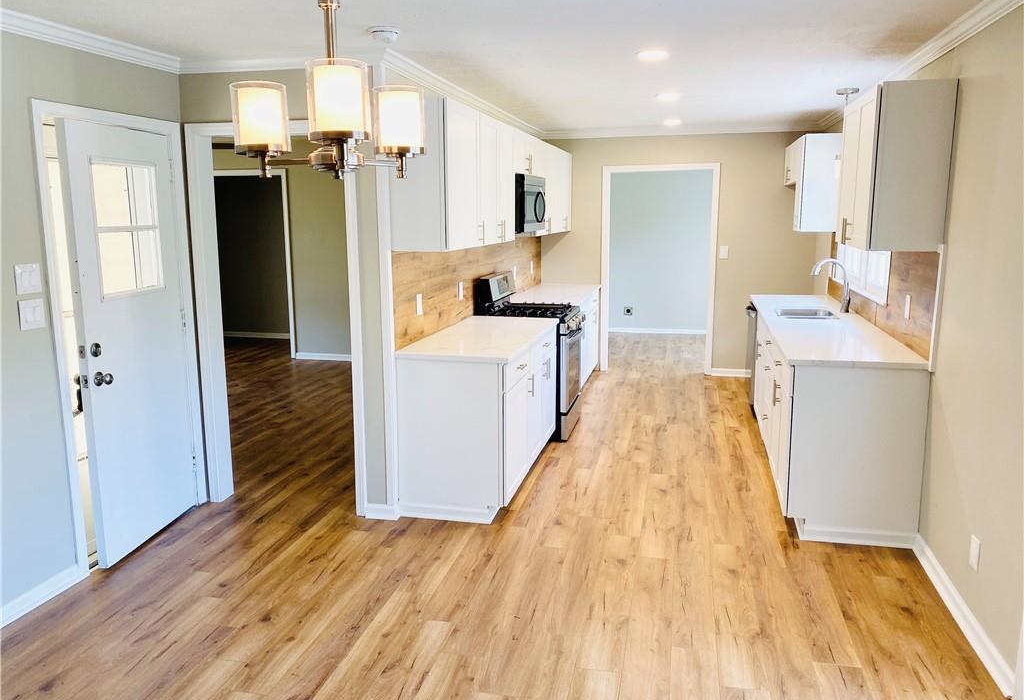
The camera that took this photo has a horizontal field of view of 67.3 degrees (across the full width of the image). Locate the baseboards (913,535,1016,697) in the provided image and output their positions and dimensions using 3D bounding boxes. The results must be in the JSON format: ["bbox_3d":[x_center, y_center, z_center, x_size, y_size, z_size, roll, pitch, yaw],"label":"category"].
[{"bbox_3d":[1.830,1.032,3.191,0.015,0.107,1.215,2,10,13],"label":"baseboards"}]

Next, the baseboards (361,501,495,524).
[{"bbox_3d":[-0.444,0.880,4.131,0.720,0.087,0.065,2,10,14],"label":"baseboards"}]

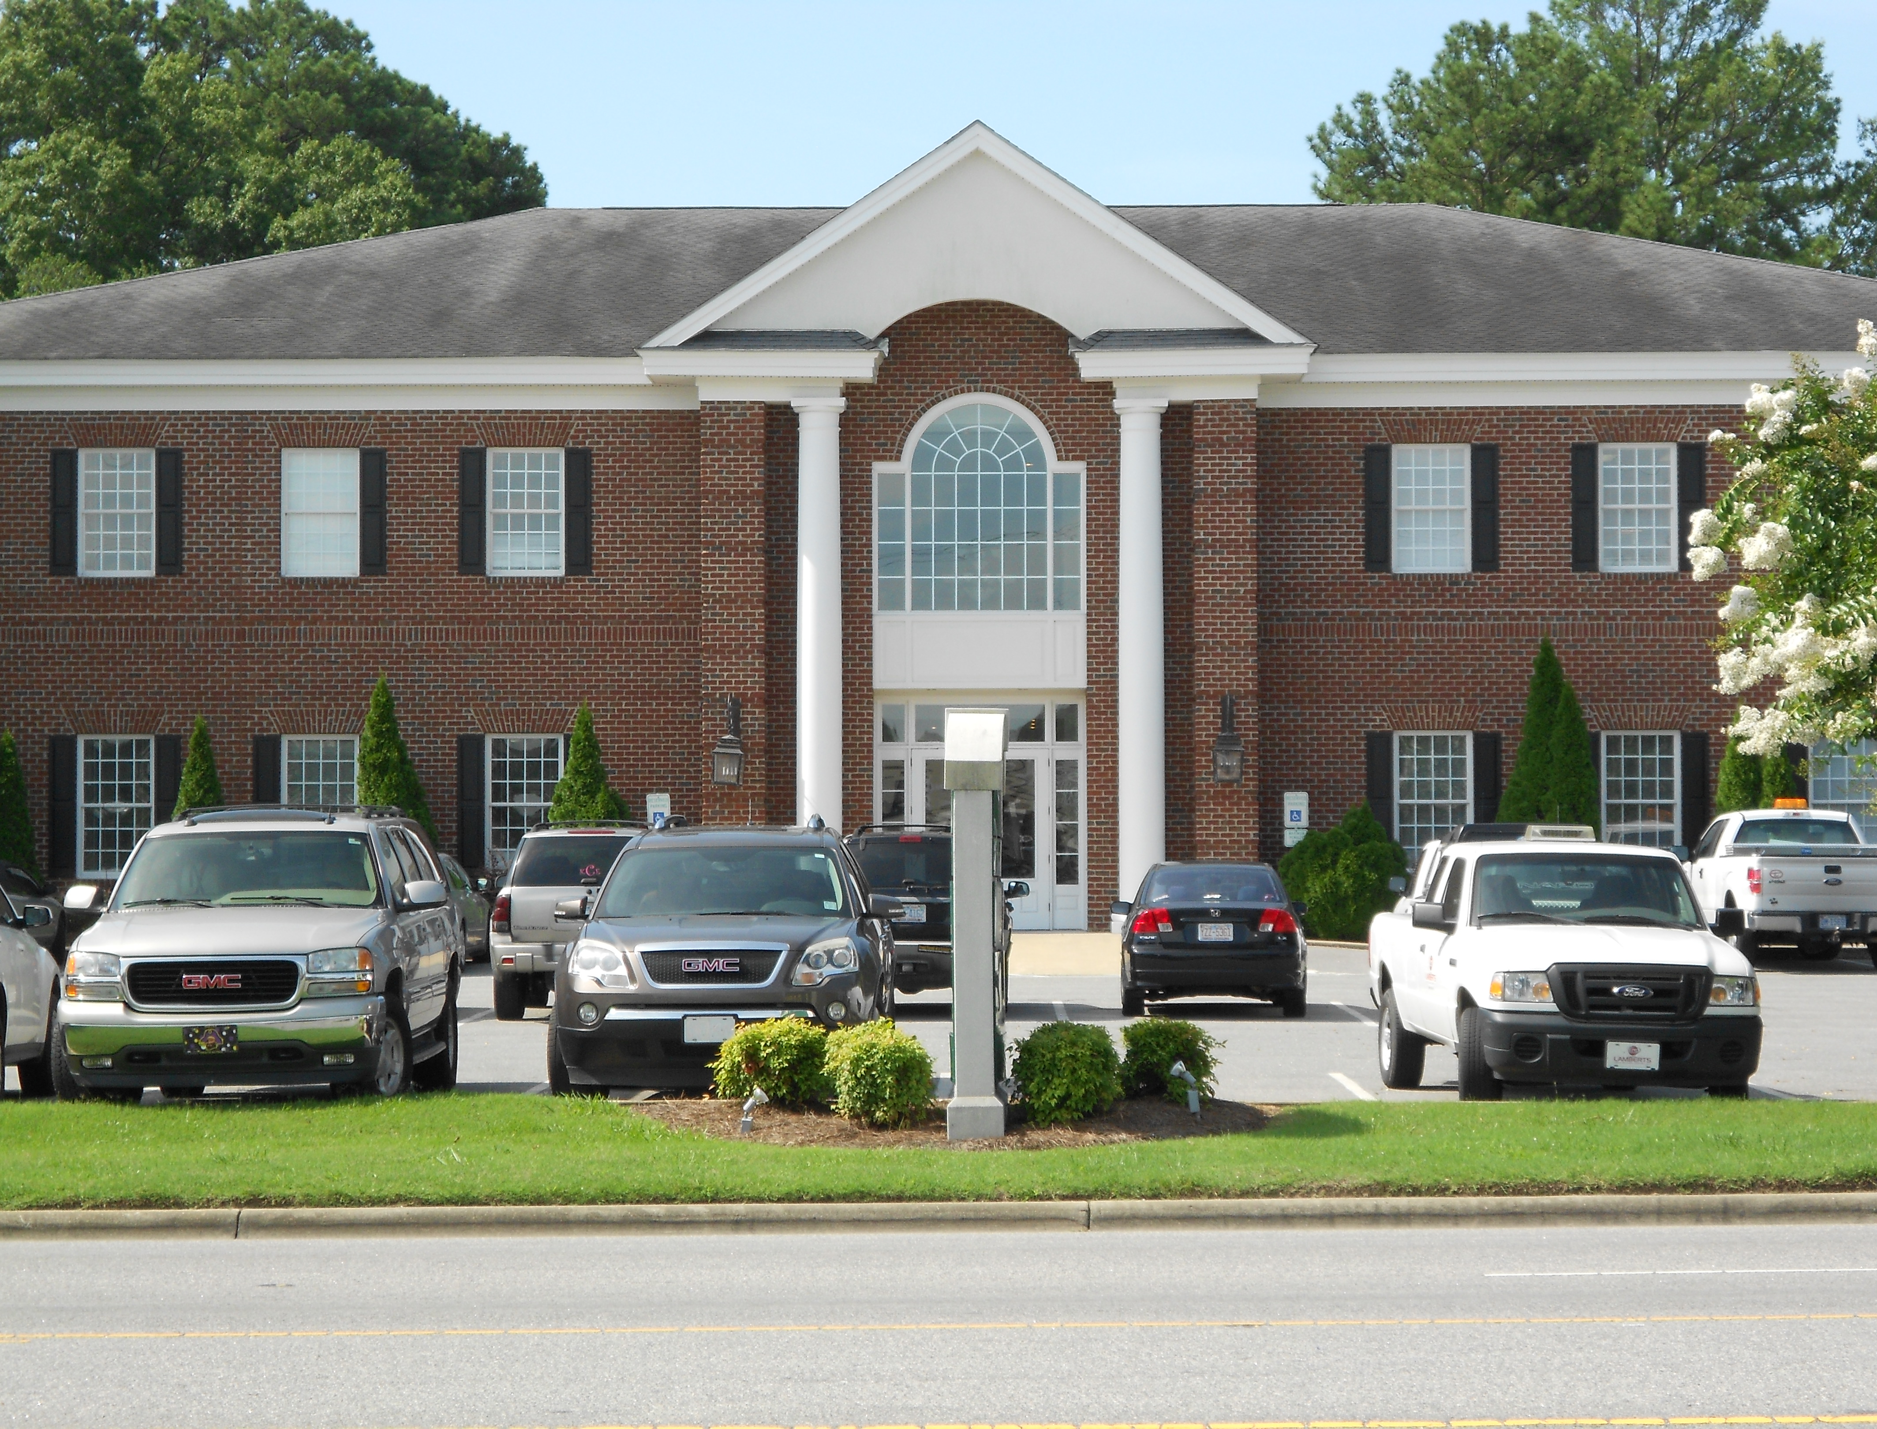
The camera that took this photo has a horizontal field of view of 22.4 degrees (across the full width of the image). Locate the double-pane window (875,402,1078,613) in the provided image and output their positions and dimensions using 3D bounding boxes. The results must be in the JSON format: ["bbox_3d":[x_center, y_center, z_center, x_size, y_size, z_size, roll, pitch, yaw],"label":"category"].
[{"bbox_3d":[0.538,-2.769,62.233,2.770,2.830,0.150,0,-2,2],"label":"double-pane window"}]

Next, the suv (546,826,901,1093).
[{"bbox_3d":[-1.287,1.615,30.348,2.000,1.800,5.100,0,-2,1],"label":"suv"}]

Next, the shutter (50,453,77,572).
[{"bbox_3d":[-11.533,-2.660,62.425,0.368,1.687,0.050,0,-2,1],"label":"shutter"}]

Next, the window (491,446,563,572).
[{"bbox_3d":[-5.453,-2.676,62.547,1.033,1.697,0.120,0,-2,2],"label":"window"}]

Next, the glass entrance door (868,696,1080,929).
[{"bbox_3d":[0.546,1.301,61.993,2.788,3.051,0.150,0,-1,0],"label":"glass entrance door"}]

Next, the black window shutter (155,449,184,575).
[{"bbox_3d":[-10.132,-2.660,62.407,0.377,1.689,0.050,0,-2,1],"label":"black window shutter"}]

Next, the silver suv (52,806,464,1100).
[{"bbox_3d":[-4.360,1.515,31.250,2.020,1.900,5.100,0,-2,0],"label":"silver suv"}]

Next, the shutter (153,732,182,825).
[{"bbox_3d":[-10.132,1.219,62.271,0.359,1.901,0.050,0,-2,1],"label":"shutter"}]

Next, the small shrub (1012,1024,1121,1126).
[{"bbox_3d":[0.709,1.994,26.200,0.618,0.585,0.620,0,-2,1],"label":"small shrub"}]

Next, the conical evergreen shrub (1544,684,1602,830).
[{"bbox_3d":[8.187,1.205,61.334,0.887,3.202,0.887,0,-1,0],"label":"conical evergreen shrub"}]

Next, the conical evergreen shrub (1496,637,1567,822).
[{"bbox_3d":[7.754,0.926,60.732,1.250,3.850,1.250,0,-2,2],"label":"conical evergreen shrub"}]

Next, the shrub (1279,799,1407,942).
[{"bbox_3d":[5.012,1.947,58.700,1.624,1.772,1.500,0,-2,1],"label":"shrub"}]

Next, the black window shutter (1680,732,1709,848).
[{"bbox_3d":[9.996,1.161,62.571,0.374,1.869,0.050,0,-1,0],"label":"black window shutter"}]

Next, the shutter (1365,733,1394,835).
[{"bbox_3d":[5.839,1.157,62.604,0.378,1.880,0.050,0,-1,0],"label":"shutter"}]

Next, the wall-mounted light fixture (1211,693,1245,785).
[{"bbox_3d":[3.720,0.315,60.743,0.411,1.222,0.460,0,-2,2],"label":"wall-mounted light fixture"}]

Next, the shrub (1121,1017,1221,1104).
[{"bbox_3d":[1.347,2.016,27.461,0.579,0.518,0.579,0,-1,0],"label":"shrub"}]

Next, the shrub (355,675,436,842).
[{"bbox_3d":[-7.044,1.169,61.456,1.082,3.363,1.082,0,-1,0],"label":"shrub"}]

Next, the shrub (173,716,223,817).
[{"bbox_3d":[-9.578,1.437,61.347,1.000,2.900,1.000,0,-2,2],"label":"shrub"}]

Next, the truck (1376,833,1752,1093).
[{"bbox_3d":[4.041,1.665,31.273,1.760,1.770,5.160,0,-2,-4],"label":"truck"}]

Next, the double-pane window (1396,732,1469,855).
[{"bbox_3d":[6.492,1.163,62.137,1.053,1.899,0.120,0,-2,1],"label":"double-pane window"}]

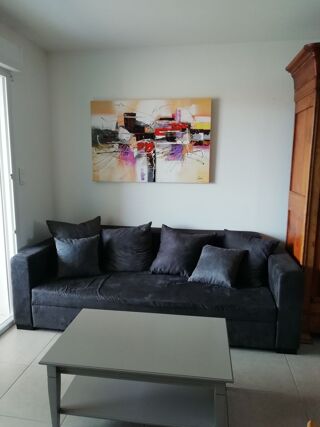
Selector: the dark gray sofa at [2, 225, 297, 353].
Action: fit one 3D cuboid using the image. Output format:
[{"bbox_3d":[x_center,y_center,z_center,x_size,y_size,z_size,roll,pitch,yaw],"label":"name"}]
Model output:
[{"bbox_3d":[-0.027,0.572,2.916,2.310,0.780,0.870,2,9,8],"label":"dark gray sofa"}]

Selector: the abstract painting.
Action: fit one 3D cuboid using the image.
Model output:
[{"bbox_3d":[-0.098,-0.710,3.175,1.190,0.810,0.040,2,9,8],"label":"abstract painting"}]

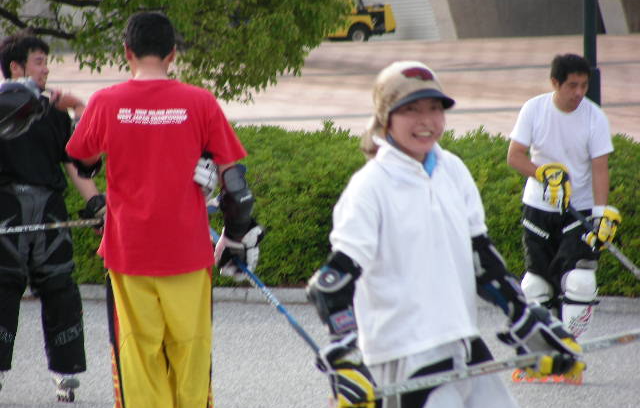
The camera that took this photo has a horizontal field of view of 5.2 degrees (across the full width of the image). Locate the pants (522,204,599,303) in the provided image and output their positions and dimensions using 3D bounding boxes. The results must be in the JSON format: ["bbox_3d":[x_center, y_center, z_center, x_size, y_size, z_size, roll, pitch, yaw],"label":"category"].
[{"bbox_3d":[1.215,0.245,35.500,0.390,0.530,0.280,0,1,-9],"label":"pants"}]

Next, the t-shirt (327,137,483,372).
[{"bbox_3d":[0.247,0.128,19.400,0.460,0.630,0.300,-1,1,-27],"label":"t-shirt"}]

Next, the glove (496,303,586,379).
[{"bbox_3d":[0.605,0.379,19.200,0.270,0.150,0.160,34,41,6],"label":"glove"}]

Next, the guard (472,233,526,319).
[{"bbox_3d":[0.496,0.197,19.400,0.150,0.270,0.140,-30,-8,42],"label":"guard"}]

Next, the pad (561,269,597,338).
[{"bbox_3d":[1.302,0.501,35.400,0.180,0.360,0.170,0,1,-6],"label":"pad"}]

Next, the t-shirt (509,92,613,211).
[{"bbox_3d":[1.215,-0.265,35.500,0.530,0.600,0.280,0,1,-6],"label":"t-shirt"}]

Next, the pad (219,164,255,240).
[{"bbox_3d":[-0.289,-0.005,24.300,0.125,0.265,0.140,-6,0,-11],"label":"pad"}]

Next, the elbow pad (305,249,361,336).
[{"bbox_3d":[0.037,0.246,19.300,0.150,0.240,0.140,-1,2,-41],"label":"elbow pad"}]

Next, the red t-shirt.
[{"bbox_3d":[-0.566,-0.092,24.300,0.620,0.690,0.320,0,1,5],"label":"red t-shirt"}]

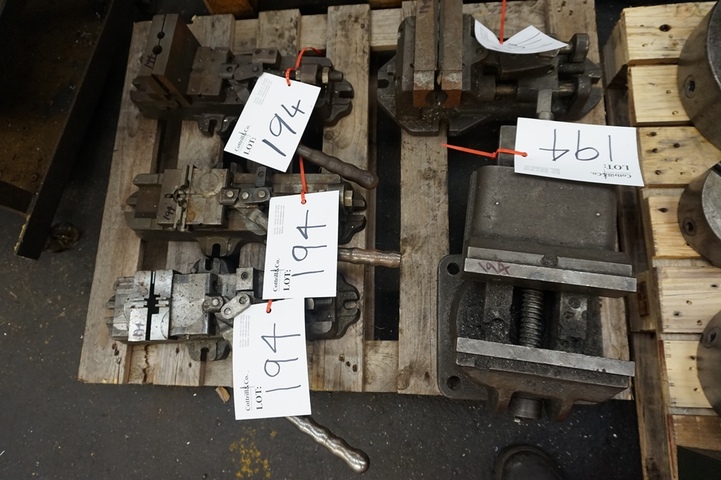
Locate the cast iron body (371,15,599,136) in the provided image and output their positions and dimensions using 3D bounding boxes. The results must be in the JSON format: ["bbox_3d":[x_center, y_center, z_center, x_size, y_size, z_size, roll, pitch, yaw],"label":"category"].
[{"bbox_3d":[0.168,-0.230,0.625,0.305,0.102,0.165,0,76,7],"label":"cast iron body"}]

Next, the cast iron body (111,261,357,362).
[{"bbox_3d":[-0.176,0.085,0.609,0.348,0.068,0.133,0,76,7],"label":"cast iron body"}]

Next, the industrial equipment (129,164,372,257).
[{"bbox_3d":[-0.164,-0.046,0.641,0.342,0.065,0.131,2,77,8],"label":"industrial equipment"}]

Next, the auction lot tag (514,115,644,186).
[{"bbox_3d":[0.235,-0.098,0.522,0.126,0.008,0.089,8,55,12],"label":"auction lot tag"}]

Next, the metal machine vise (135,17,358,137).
[{"bbox_3d":[-0.182,-0.225,0.677,0.342,0.084,0.140,4,77,8],"label":"metal machine vise"}]

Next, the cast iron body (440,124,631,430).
[{"bbox_3d":[0.186,0.027,0.544,0.191,0.133,0.335,7,77,9],"label":"cast iron body"}]

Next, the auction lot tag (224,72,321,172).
[{"bbox_3d":[-0.114,-0.159,0.635,0.089,0.008,0.126,19,78,12],"label":"auction lot tag"}]

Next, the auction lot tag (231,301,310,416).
[{"bbox_3d":[-0.102,0.135,0.546,0.089,0.008,0.126,-9,74,11],"label":"auction lot tag"}]

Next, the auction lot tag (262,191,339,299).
[{"bbox_3d":[-0.068,0.005,0.559,0.089,0.008,0.126,-4,72,15],"label":"auction lot tag"}]

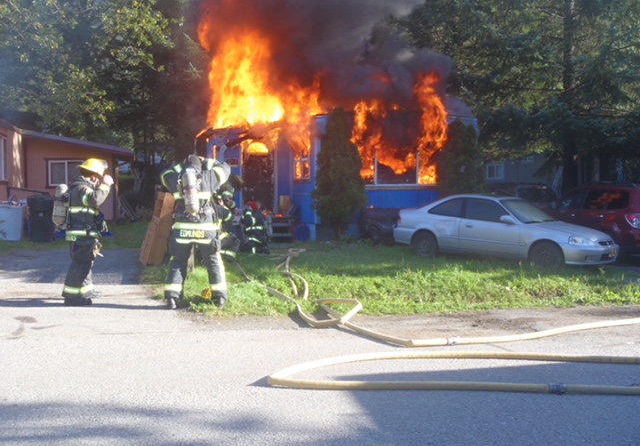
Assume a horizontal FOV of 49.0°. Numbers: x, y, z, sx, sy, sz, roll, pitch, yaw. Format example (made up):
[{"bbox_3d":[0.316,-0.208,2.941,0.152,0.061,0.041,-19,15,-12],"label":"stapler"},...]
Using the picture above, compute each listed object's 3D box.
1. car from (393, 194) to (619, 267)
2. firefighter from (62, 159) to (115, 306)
[{"bbox_3d":[3.654,0.113,14.309,4.450,1.370,1.700,3,5,41],"label":"car"},{"bbox_3d":[-2.895,0.110,8.750,0.680,1.830,0.600,-1,4,-12],"label":"firefighter"}]

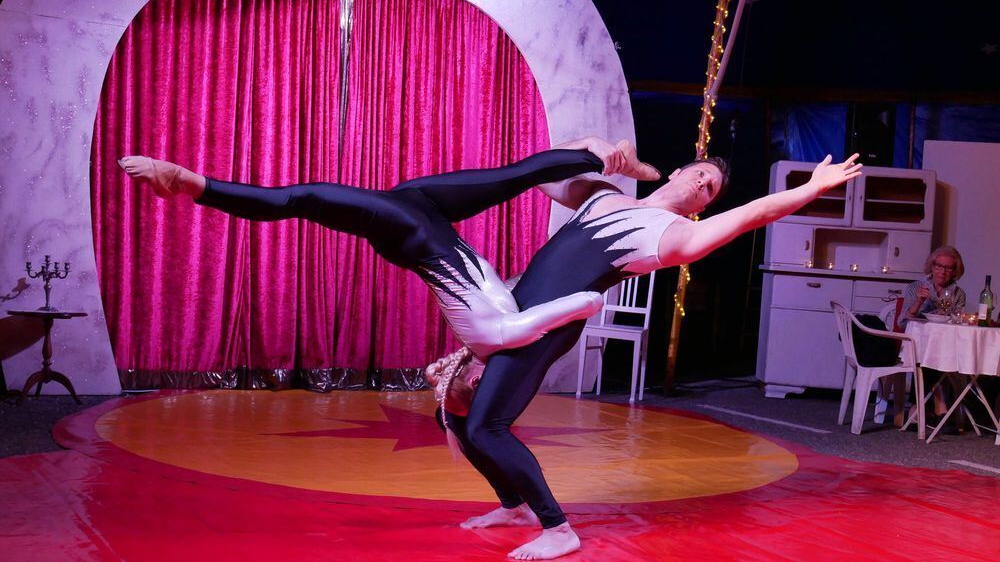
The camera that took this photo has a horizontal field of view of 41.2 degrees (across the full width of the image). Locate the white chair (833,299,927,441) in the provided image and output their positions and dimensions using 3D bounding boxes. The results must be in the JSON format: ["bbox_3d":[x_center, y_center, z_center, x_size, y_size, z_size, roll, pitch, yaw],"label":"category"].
[{"bbox_3d":[2.292,0.533,8.121,0.540,0.780,0.540,3,2,1],"label":"white chair"}]

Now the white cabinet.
[{"bbox_3d":[2.520,0.007,9.688,1.170,1.710,0.530,3,2,3],"label":"white cabinet"}]

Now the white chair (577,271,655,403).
[{"bbox_3d":[0.787,0.333,8.812,0.420,0.900,0.460,4,2,18],"label":"white chair"}]

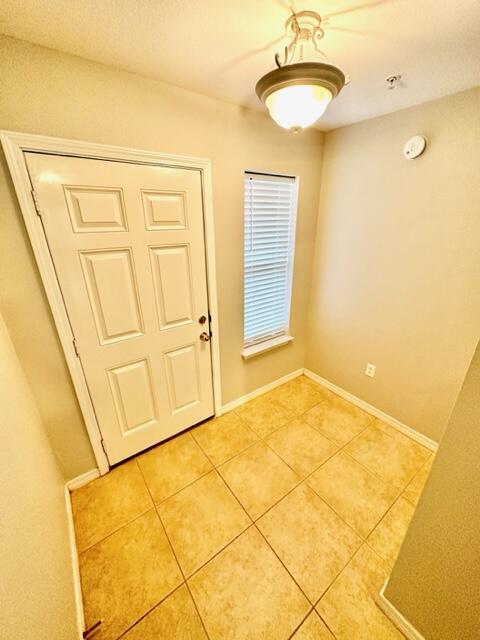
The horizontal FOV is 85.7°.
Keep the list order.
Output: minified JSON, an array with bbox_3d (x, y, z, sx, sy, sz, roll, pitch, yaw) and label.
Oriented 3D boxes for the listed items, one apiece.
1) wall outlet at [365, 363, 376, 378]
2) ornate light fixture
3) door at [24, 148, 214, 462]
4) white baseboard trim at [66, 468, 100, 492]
[{"bbox_3d":[1.210,0.459,2.392,0.007,0.117,0.071,-16,27,-33],"label":"wall outlet"},{"bbox_3d":[0.236,-0.946,1.028,0.350,0.338,0.350,-16,27,-33],"label":"ornate light fixture"},{"bbox_3d":[-0.625,0.060,1.821,0.909,2.022,0.045,-16,27,-33],"label":"door"},{"bbox_3d":[-1.112,1.147,1.835,0.200,0.082,0.015,-16,27,-33],"label":"white baseboard trim"}]

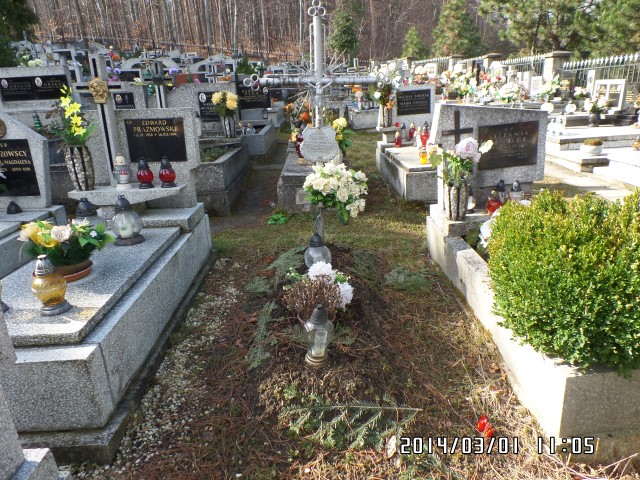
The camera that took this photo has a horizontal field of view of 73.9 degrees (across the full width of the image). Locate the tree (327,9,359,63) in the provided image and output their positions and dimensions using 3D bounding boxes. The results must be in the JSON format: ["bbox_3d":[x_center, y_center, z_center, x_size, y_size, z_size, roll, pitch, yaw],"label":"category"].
[{"bbox_3d":[1.651,-14.265,29.879,2.200,4.000,2.200,-1,21,0],"label":"tree"}]

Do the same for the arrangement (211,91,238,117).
[{"bbox_3d":[-1.302,-1.860,5.795,0.370,0.330,0.310,-3,20,0],"label":"arrangement"}]

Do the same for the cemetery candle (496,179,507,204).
[{"bbox_3d":[1.303,-0.348,3.053,0.075,0.190,0.075,-3,20,0],"label":"cemetery candle"}]

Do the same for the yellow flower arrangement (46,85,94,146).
[{"bbox_3d":[-1.820,-0.908,3.101,0.330,0.420,0.290,-3,17,0],"label":"yellow flower arrangement"}]

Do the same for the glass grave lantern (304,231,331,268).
[{"bbox_3d":[-0.018,0.094,3.080,0.185,0.270,0.185,-3,17,0],"label":"glass grave lantern"}]

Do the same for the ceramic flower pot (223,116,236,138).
[{"bbox_3d":[-1.291,-1.614,6.100,0.180,0.340,0.180,-3,17,0],"label":"ceramic flower pot"}]

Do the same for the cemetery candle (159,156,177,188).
[{"bbox_3d":[-1.165,-0.510,3.236,0.130,0.230,0.130,-1,21,0],"label":"cemetery candle"}]

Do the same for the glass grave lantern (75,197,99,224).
[{"bbox_3d":[-1.600,-0.119,2.935,0.205,0.280,0.205,-3,17,0],"label":"glass grave lantern"}]

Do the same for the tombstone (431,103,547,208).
[{"bbox_3d":[1.227,-0.619,3.118,0.820,0.735,0.150,-5,21,-6],"label":"tombstone"}]

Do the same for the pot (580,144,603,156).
[{"bbox_3d":[3.864,-1.274,6.051,0.280,0.145,0.280,-2,21,1],"label":"pot"}]

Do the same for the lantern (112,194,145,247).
[{"bbox_3d":[-1.219,-0.132,2.705,0.190,0.310,0.190,-3,20,0],"label":"lantern"}]

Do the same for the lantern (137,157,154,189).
[{"bbox_3d":[-1.335,-0.506,3.236,0.130,0.230,0.130,-1,21,0],"label":"lantern"}]

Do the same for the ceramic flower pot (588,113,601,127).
[{"bbox_3d":[4.584,-2.005,7.087,0.170,0.235,0.170,-1,21,0],"label":"ceramic flower pot"}]

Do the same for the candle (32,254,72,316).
[{"bbox_3d":[-1.261,0.210,1.991,0.157,0.280,0.157,-1,21,0],"label":"candle"}]

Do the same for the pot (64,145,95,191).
[{"bbox_3d":[-1.613,-0.493,2.852,0.185,0.300,0.180,-3,20,0],"label":"pot"}]

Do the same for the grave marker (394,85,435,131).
[{"bbox_3d":[1.399,-1.953,6.363,0.670,0.720,0.130,-4,21,-4],"label":"grave marker"}]

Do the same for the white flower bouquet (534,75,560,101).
[{"bbox_3d":[3.889,-2.618,7.300,0.450,0.430,0.400,-3,17,0],"label":"white flower bouquet"}]

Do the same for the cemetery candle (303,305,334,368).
[{"bbox_3d":[-0.001,0.456,2.085,0.142,0.305,0.142,-1,21,0],"label":"cemetery candle"}]

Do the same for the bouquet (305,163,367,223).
[{"bbox_3d":[0.114,-0.349,3.128,0.470,0.450,0.390,-3,20,0],"label":"bouquet"}]

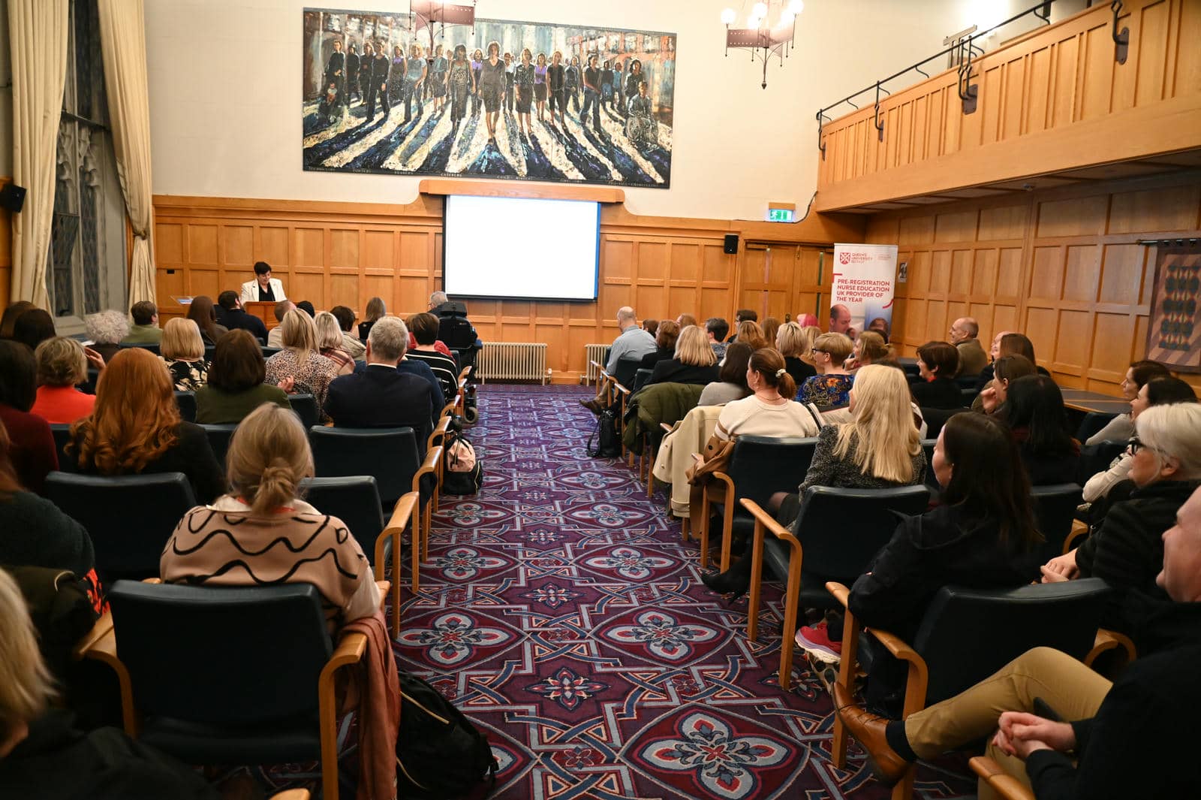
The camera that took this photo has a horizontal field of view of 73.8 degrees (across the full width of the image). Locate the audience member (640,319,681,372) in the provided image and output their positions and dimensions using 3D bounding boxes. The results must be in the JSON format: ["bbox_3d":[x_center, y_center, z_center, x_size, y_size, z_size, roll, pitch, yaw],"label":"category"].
[{"bbox_3d":[0.528,-0.087,7.069,0.490,1.240,0.780,0,9,-17],"label":"audience member"}]

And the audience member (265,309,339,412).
[{"bbox_3d":[-1.788,0.082,4.997,0.480,1.322,0.800,1,9,-7],"label":"audience member"}]

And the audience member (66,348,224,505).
[{"bbox_3d":[-1.699,0.400,3.186,0.520,1.250,0.800,1,9,-7],"label":"audience member"}]

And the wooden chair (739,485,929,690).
[{"bbox_3d":[0.983,0.707,3.334,0.640,0.830,0.580,1,9,-7],"label":"wooden chair"}]

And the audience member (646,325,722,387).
[{"bbox_3d":[0.587,0.042,6.084,0.500,1.238,0.800,0,9,-13],"label":"audience member"}]

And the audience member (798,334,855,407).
[{"bbox_3d":[1.325,0.184,5.228,0.480,1.283,0.800,-1,10,-19],"label":"audience member"}]

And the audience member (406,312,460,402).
[{"bbox_3d":[-1.273,-0.024,5.941,0.480,1.274,0.800,1,9,-7],"label":"audience member"}]

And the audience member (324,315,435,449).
[{"bbox_3d":[-1.132,0.216,4.228,0.550,1.350,0.840,2,9,-5],"label":"audience member"}]

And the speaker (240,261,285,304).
[{"bbox_3d":[-3.897,-0.799,9.231,0.520,1.620,0.380,-2,10,-27],"label":"speaker"}]

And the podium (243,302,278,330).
[{"bbox_3d":[-3.745,-0.561,9.261,0.640,1.105,0.500,-1,9,-17],"label":"podium"}]

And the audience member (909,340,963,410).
[{"bbox_3d":[2.007,0.209,5.316,0.480,1.256,0.800,-1,10,-21],"label":"audience member"}]

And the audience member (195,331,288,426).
[{"bbox_3d":[-1.726,0.260,4.075,0.490,1.266,0.800,1,9,-7],"label":"audience member"}]

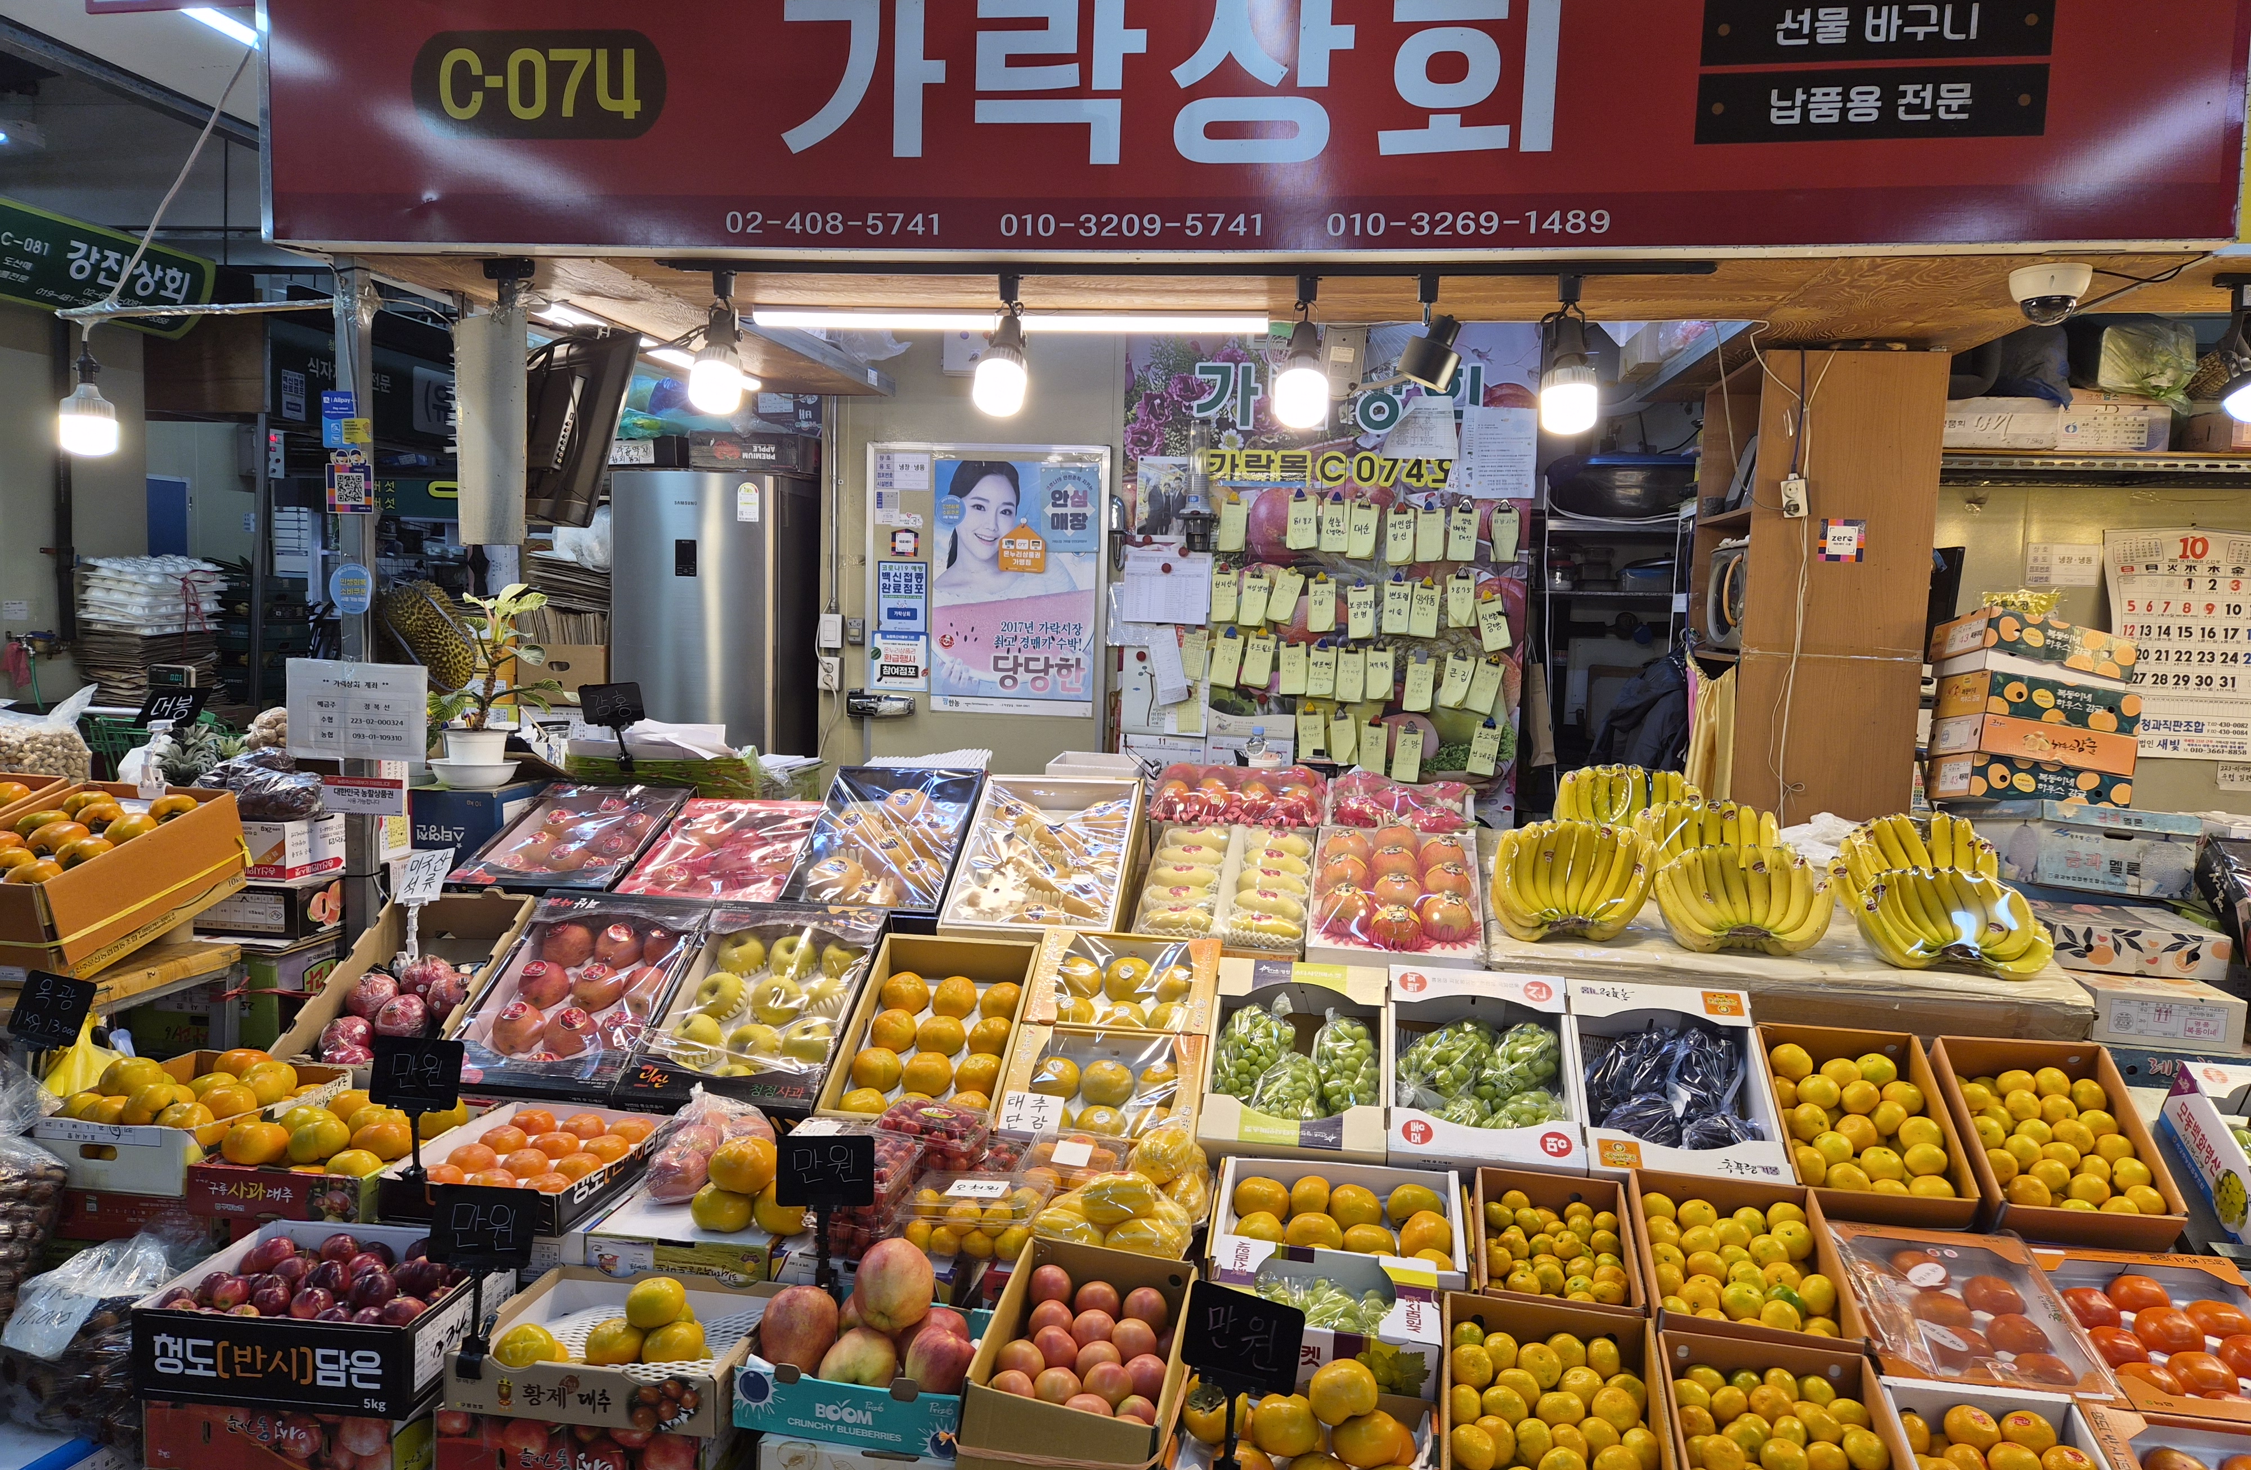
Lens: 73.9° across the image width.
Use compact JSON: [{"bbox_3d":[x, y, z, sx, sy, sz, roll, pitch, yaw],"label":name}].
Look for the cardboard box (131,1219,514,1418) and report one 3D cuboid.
[{"bbox_3d":[-1.107,0.813,2.105,0.380,0.123,0.289,2,5,6],"label":"cardboard box"}]

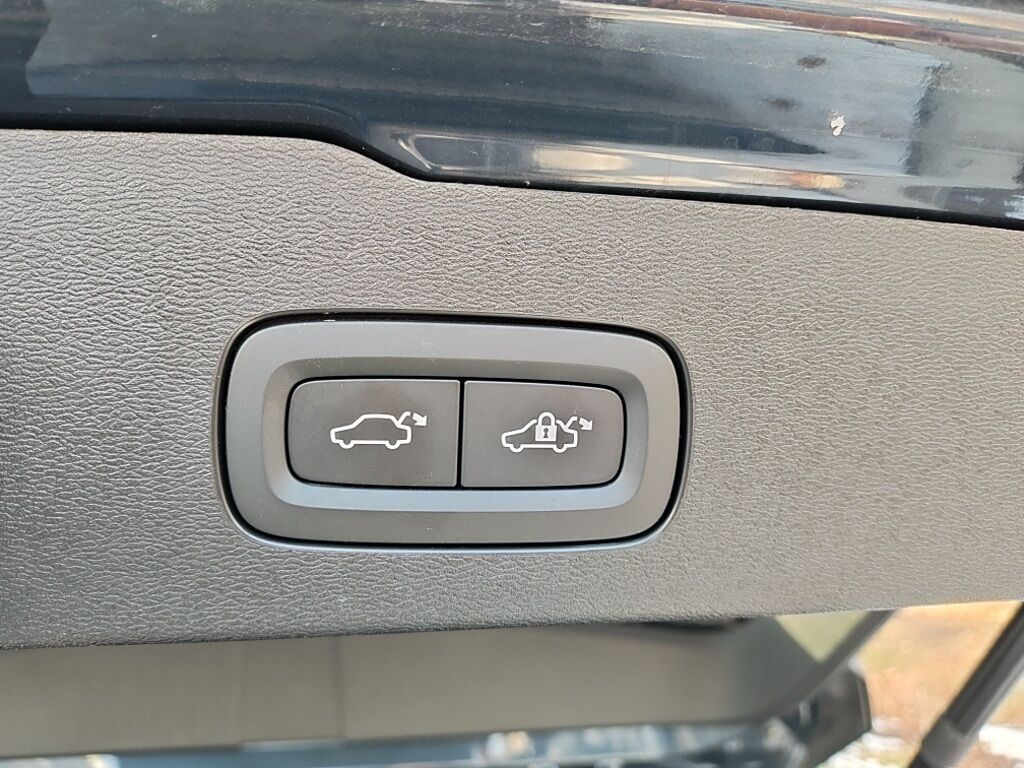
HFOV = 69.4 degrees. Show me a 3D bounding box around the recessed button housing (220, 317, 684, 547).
[{"bbox_3d":[-0.011,0.009,0.151,0.090,0.045,0.012,2,6,-7],"label":"recessed button housing"}]

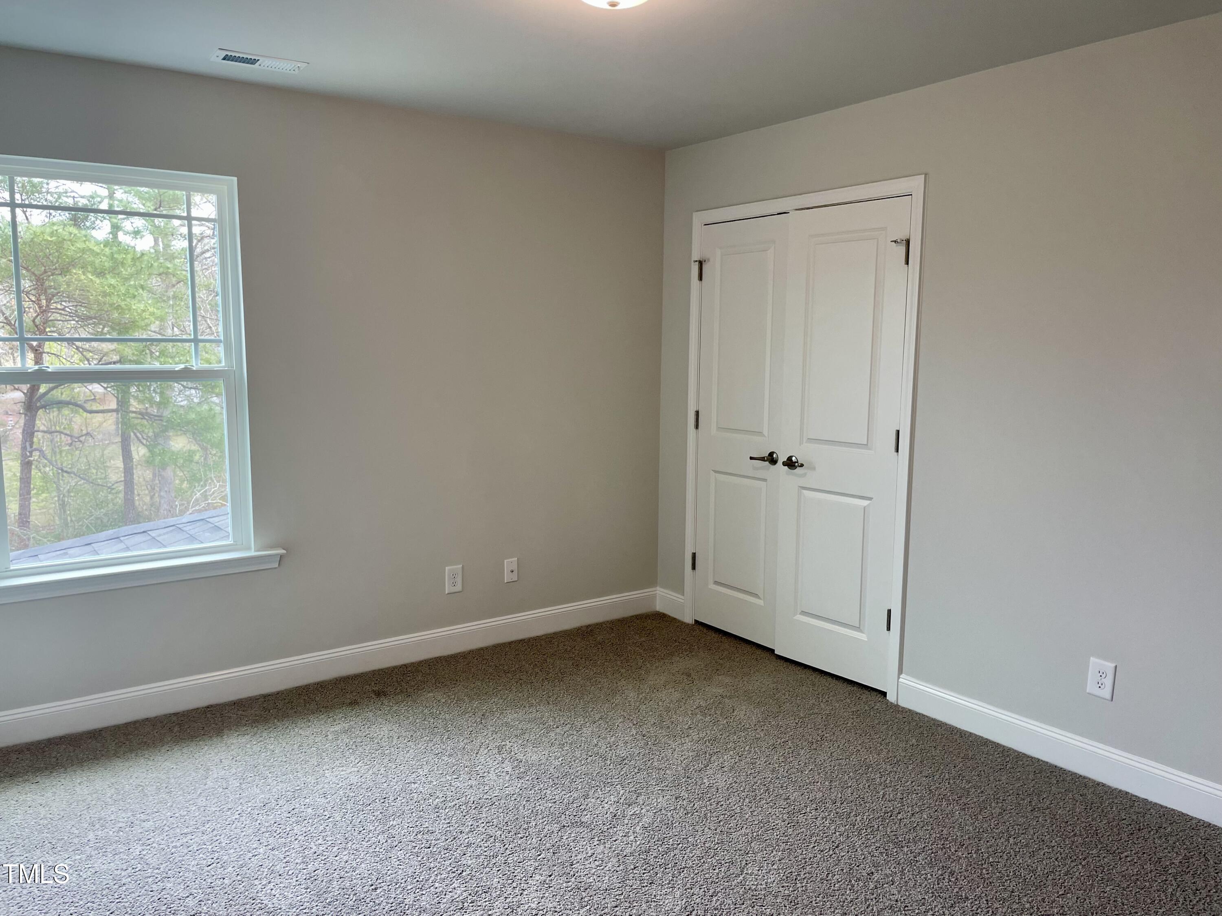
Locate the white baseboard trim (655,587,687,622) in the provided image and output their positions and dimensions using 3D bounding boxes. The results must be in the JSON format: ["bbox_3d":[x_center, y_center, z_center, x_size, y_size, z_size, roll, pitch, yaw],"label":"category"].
[{"bbox_3d":[0.330,0.790,4.951,0.016,0.137,0.233,-5,9,-35],"label":"white baseboard trim"}]

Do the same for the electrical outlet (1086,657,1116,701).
[{"bbox_3d":[1.653,0.745,3.088,0.009,0.126,0.082,-5,9,-35],"label":"electrical outlet"}]

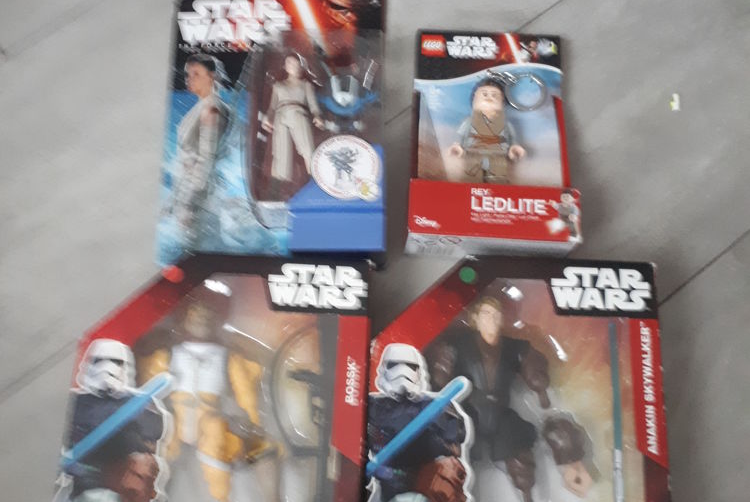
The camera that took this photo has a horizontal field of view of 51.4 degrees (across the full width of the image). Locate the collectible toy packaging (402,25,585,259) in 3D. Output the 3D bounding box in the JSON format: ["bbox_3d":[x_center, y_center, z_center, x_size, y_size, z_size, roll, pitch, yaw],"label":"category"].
[{"bbox_3d":[0.073,-0.076,0.481,0.098,0.039,0.152,2,75,1],"label":"collectible toy packaging"}]

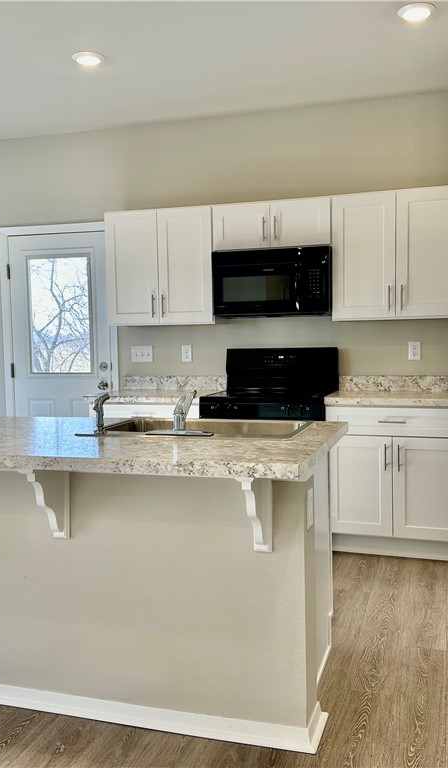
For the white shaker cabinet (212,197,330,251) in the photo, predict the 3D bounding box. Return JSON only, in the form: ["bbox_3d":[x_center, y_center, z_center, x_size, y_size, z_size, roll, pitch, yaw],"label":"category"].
[{"bbox_3d":[0.339,-1.004,4.581,0.758,0.292,0.326,0,4,17],"label":"white shaker cabinet"}]

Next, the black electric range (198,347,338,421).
[{"bbox_3d":[0.309,0.382,4.487,0.757,1.199,0.680,0,4,17],"label":"black electric range"}]

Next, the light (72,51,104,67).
[{"bbox_3d":[-0.719,-1.724,3.774,0.170,0.030,0.170,-1,4,0],"label":"light"}]

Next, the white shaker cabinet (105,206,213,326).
[{"bbox_3d":[-0.378,-0.777,4.814,0.748,0.753,0.326,0,4,17],"label":"white shaker cabinet"}]

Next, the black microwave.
[{"bbox_3d":[0.337,-0.643,4.572,0.750,0.417,0.390,0,4,17],"label":"black microwave"}]

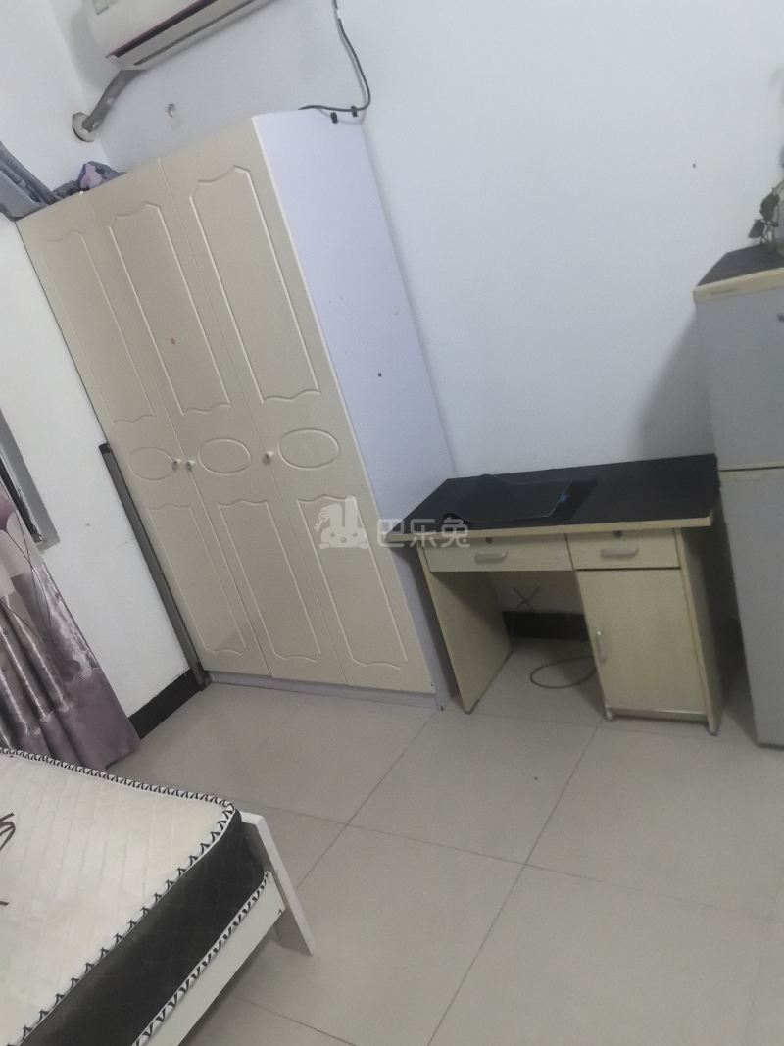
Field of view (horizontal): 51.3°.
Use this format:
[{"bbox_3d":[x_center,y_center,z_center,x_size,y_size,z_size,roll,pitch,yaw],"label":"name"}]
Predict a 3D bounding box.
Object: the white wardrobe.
[{"bbox_3d":[-0.464,-0.315,3.150,1.203,2.021,0.532,-2,24,35],"label":"white wardrobe"}]

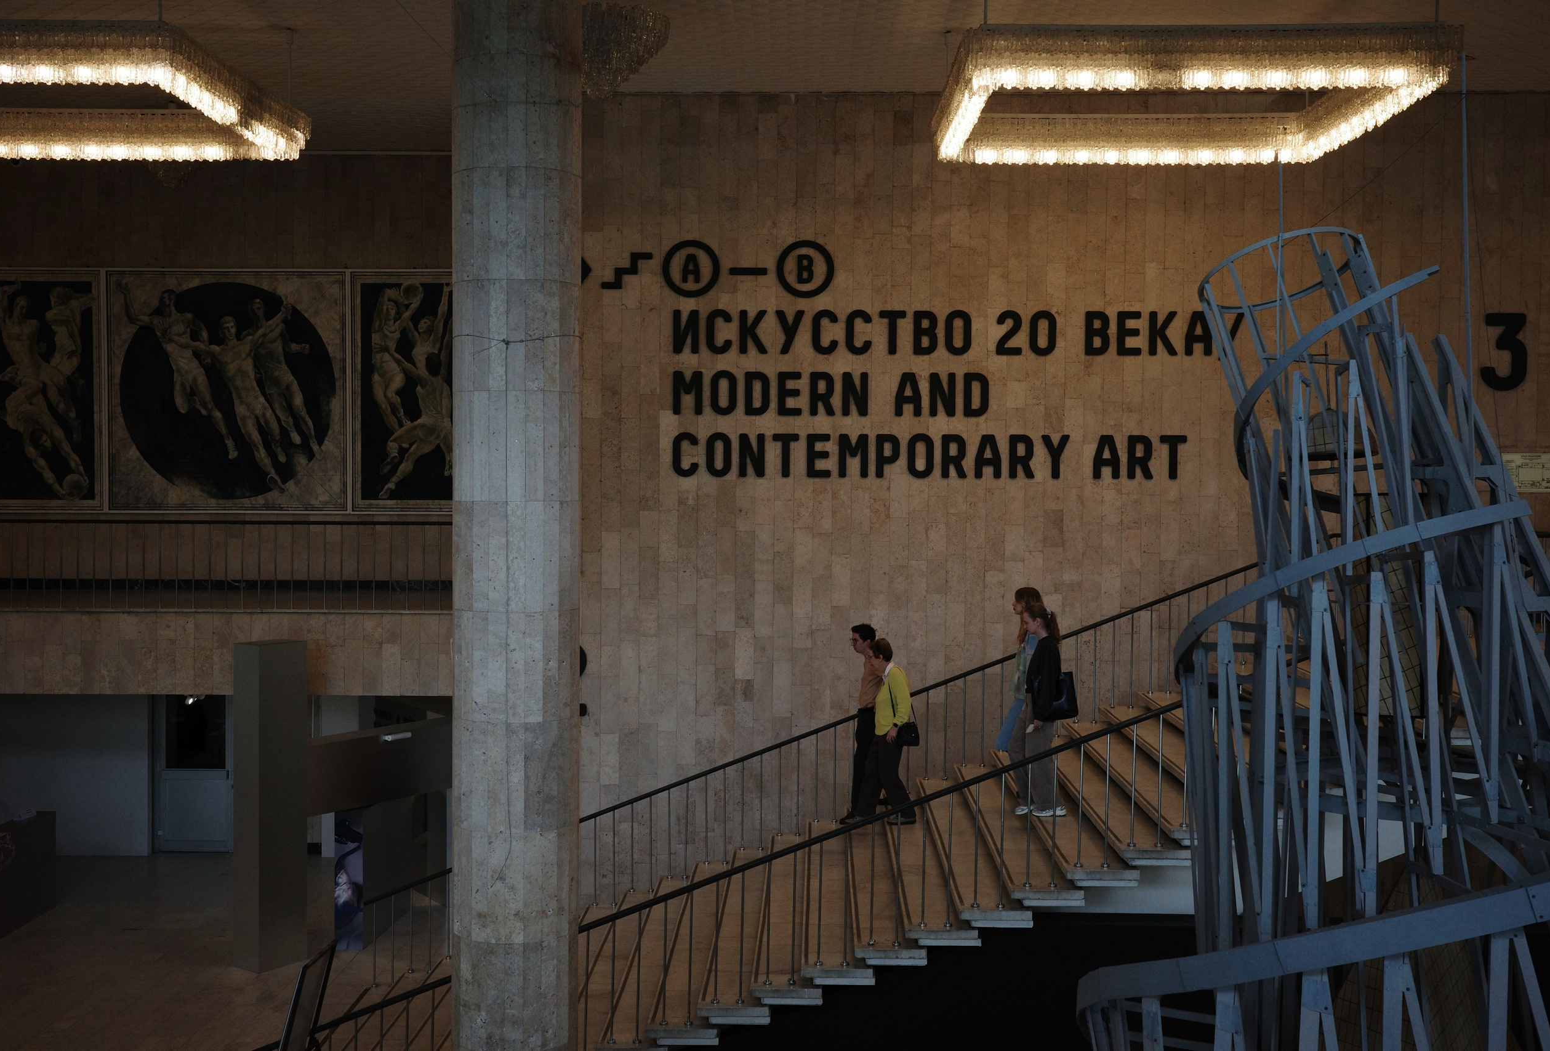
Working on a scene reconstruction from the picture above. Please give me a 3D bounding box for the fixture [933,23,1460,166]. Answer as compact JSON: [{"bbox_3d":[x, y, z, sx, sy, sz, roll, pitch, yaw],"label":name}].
[{"bbox_3d":[3.187,-3.434,14.216,3.537,0.472,3.465,0,2,1],"label":"fixture"}]

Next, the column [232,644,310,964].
[{"bbox_3d":[-5.224,2.880,18.138,0.403,3.341,0.619,1,2,36],"label":"column"}]

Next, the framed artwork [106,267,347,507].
[{"bbox_3d":[-6.835,-1.679,21.818,3.005,2.976,0.100,0,2,1],"label":"framed artwork"}]

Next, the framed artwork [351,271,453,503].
[{"bbox_3d":[-4.507,-1.669,21.761,1.538,2.966,0.100,0,2,1],"label":"framed artwork"}]

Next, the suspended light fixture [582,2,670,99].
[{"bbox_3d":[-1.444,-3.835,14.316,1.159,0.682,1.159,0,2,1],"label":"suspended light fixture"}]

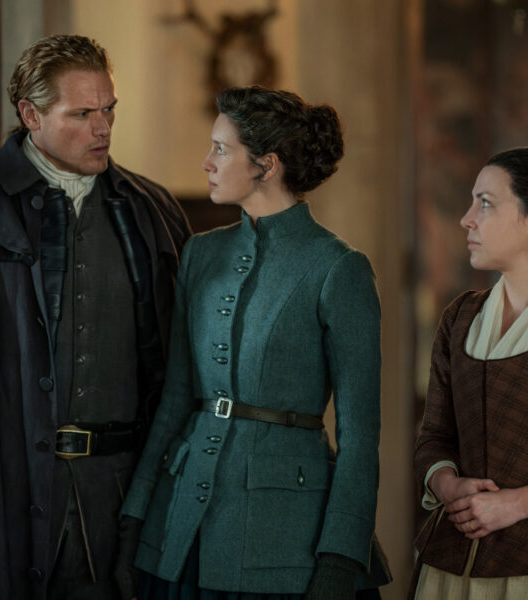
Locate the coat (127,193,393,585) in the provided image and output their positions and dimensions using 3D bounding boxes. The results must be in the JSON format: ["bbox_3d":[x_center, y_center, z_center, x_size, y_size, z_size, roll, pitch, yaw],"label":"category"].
[{"bbox_3d":[-0.016,0.186,6.320,0.520,0.740,0.370,0,1,38],"label":"coat"}]

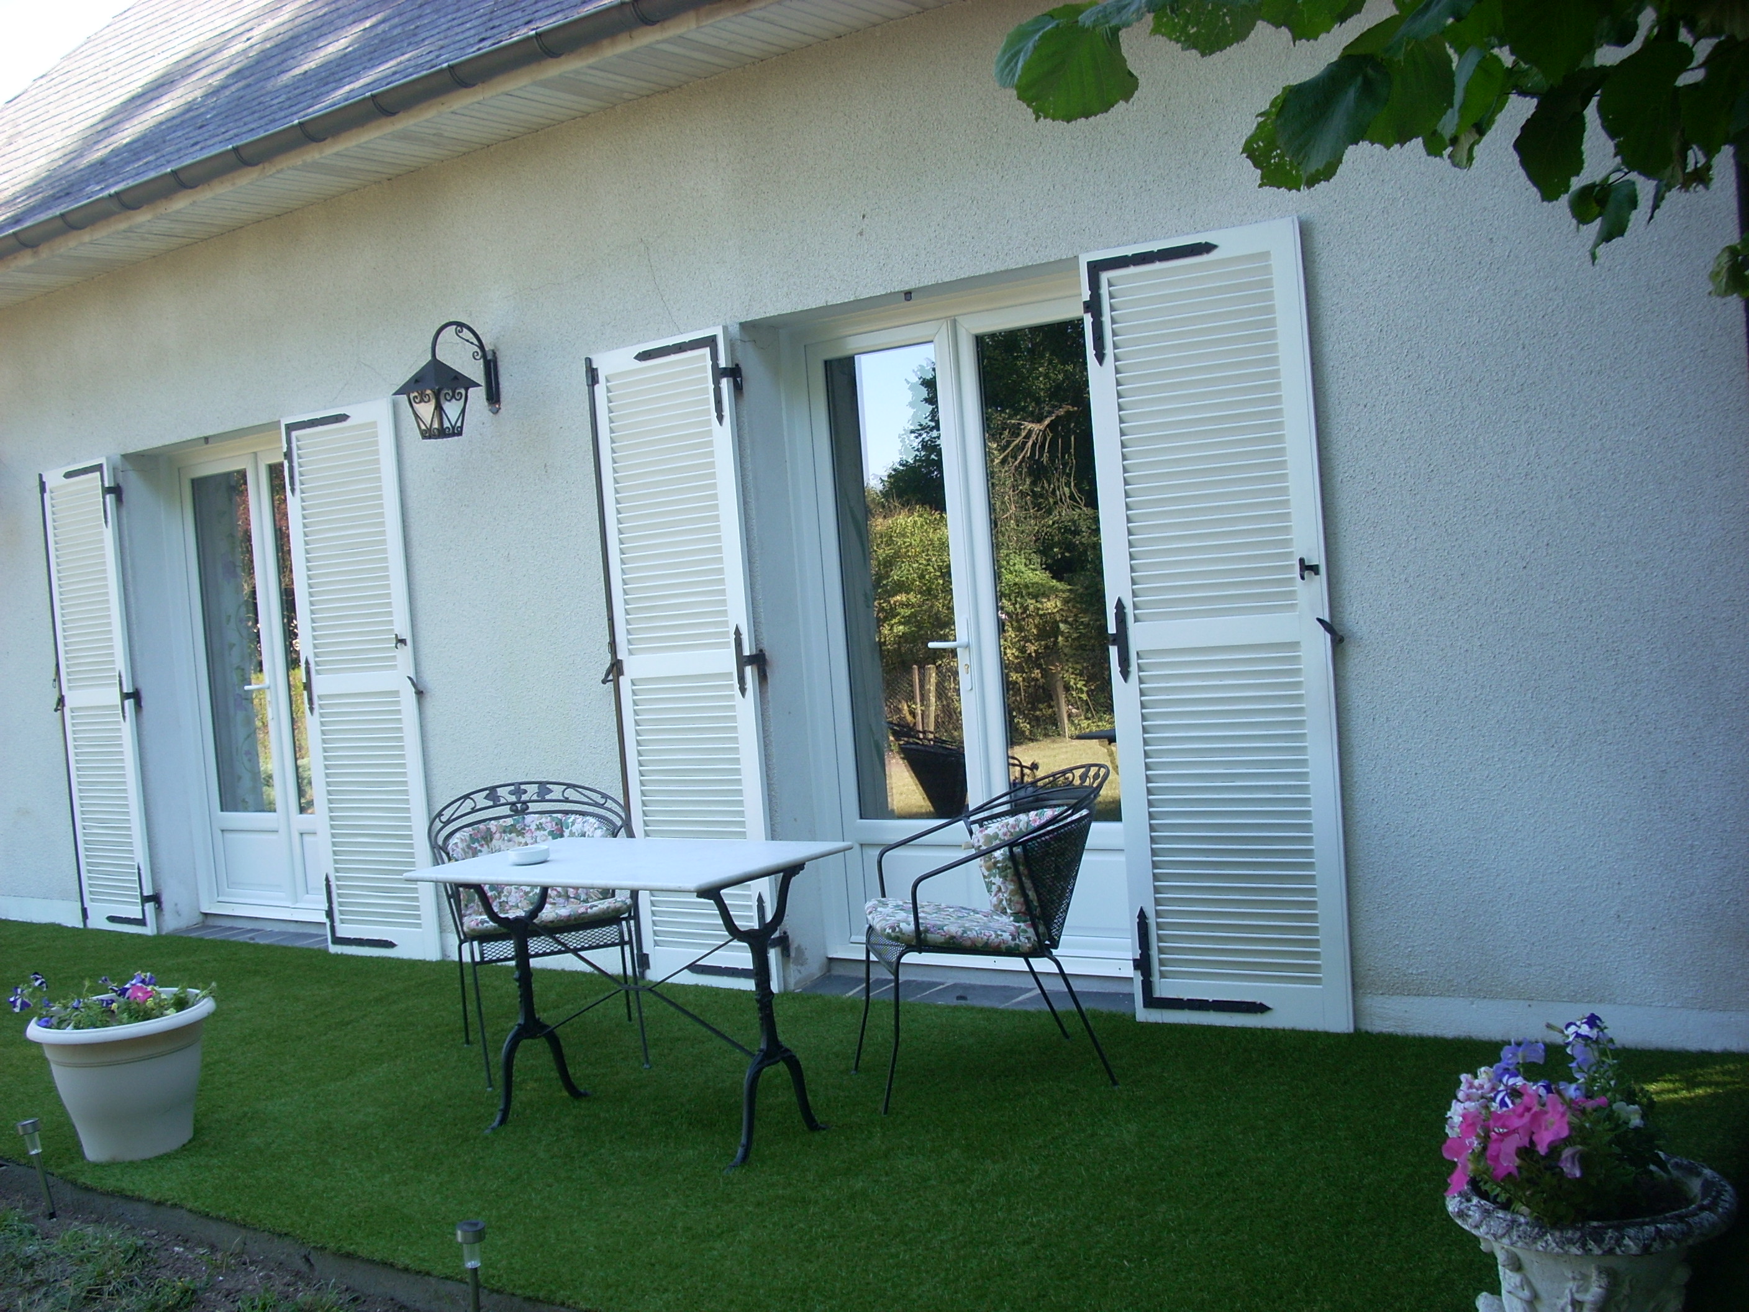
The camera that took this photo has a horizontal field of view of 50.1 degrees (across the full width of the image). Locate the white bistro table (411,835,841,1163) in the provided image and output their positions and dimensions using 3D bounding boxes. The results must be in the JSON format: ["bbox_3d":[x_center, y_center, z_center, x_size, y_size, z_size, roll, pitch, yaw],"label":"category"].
[{"bbox_3d":[-0.599,0.858,4.712,1.010,0.693,0.590,-3,2,36],"label":"white bistro table"}]

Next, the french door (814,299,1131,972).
[{"bbox_3d":[0.304,-0.068,6.020,1.182,2.130,0.100,-3,2,38],"label":"french door"}]

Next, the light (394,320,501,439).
[{"bbox_3d":[-1.496,-0.982,6.658,0.220,0.417,0.378,-3,2,38],"label":"light"}]

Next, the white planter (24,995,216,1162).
[{"bbox_3d":[-1.970,1.116,4.946,0.470,0.372,0.470,-3,2,38],"label":"white planter"}]

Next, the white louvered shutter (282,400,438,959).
[{"bbox_3d":[-2.070,0.113,7.538,0.697,2.212,0.050,-3,2,38],"label":"white louvered shutter"}]

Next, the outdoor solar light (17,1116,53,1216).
[{"bbox_3d":[-2.015,1.239,4.520,0.060,0.252,0.060,-14,0,38],"label":"outdoor solar light"}]

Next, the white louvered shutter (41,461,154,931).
[{"bbox_3d":[-3.632,0.201,8.752,0.561,2.182,0.050,-3,2,38],"label":"white louvered shutter"}]

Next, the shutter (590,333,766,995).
[{"bbox_3d":[-0.633,0.030,6.260,0.605,2.150,0.045,-3,2,38],"label":"shutter"}]

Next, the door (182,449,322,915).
[{"bbox_3d":[-2.599,0.121,8.091,1.220,2.040,0.080,-3,2,38],"label":"door"}]

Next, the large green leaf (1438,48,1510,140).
[{"bbox_3d":[0.576,-0.543,1.800,0.065,0.090,0.045,-4,2,21],"label":"large green leaf"}]

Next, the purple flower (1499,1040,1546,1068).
[{"bbox_3d":[0.839,0.515,2.420,0.058,0.038,0.045,-4,2,18],"label":"purple flower"}]

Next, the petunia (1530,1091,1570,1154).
[{"bbox_3d":[0.875,0.604,2.420,0.060,0.078,0.045,-4,2,19],"label":"petunia"}]

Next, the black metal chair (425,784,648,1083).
[{"bbox_3d":[-0.982,0.797,5.624,0.610,0.800,0.721,-5,1,-15],"label":"black metal chair"}]

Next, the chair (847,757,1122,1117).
[{"bbox_3d":[0.285,0.717,4.943,0.696,0.800,0.610,-5,1,-14],"label":"chair"}]

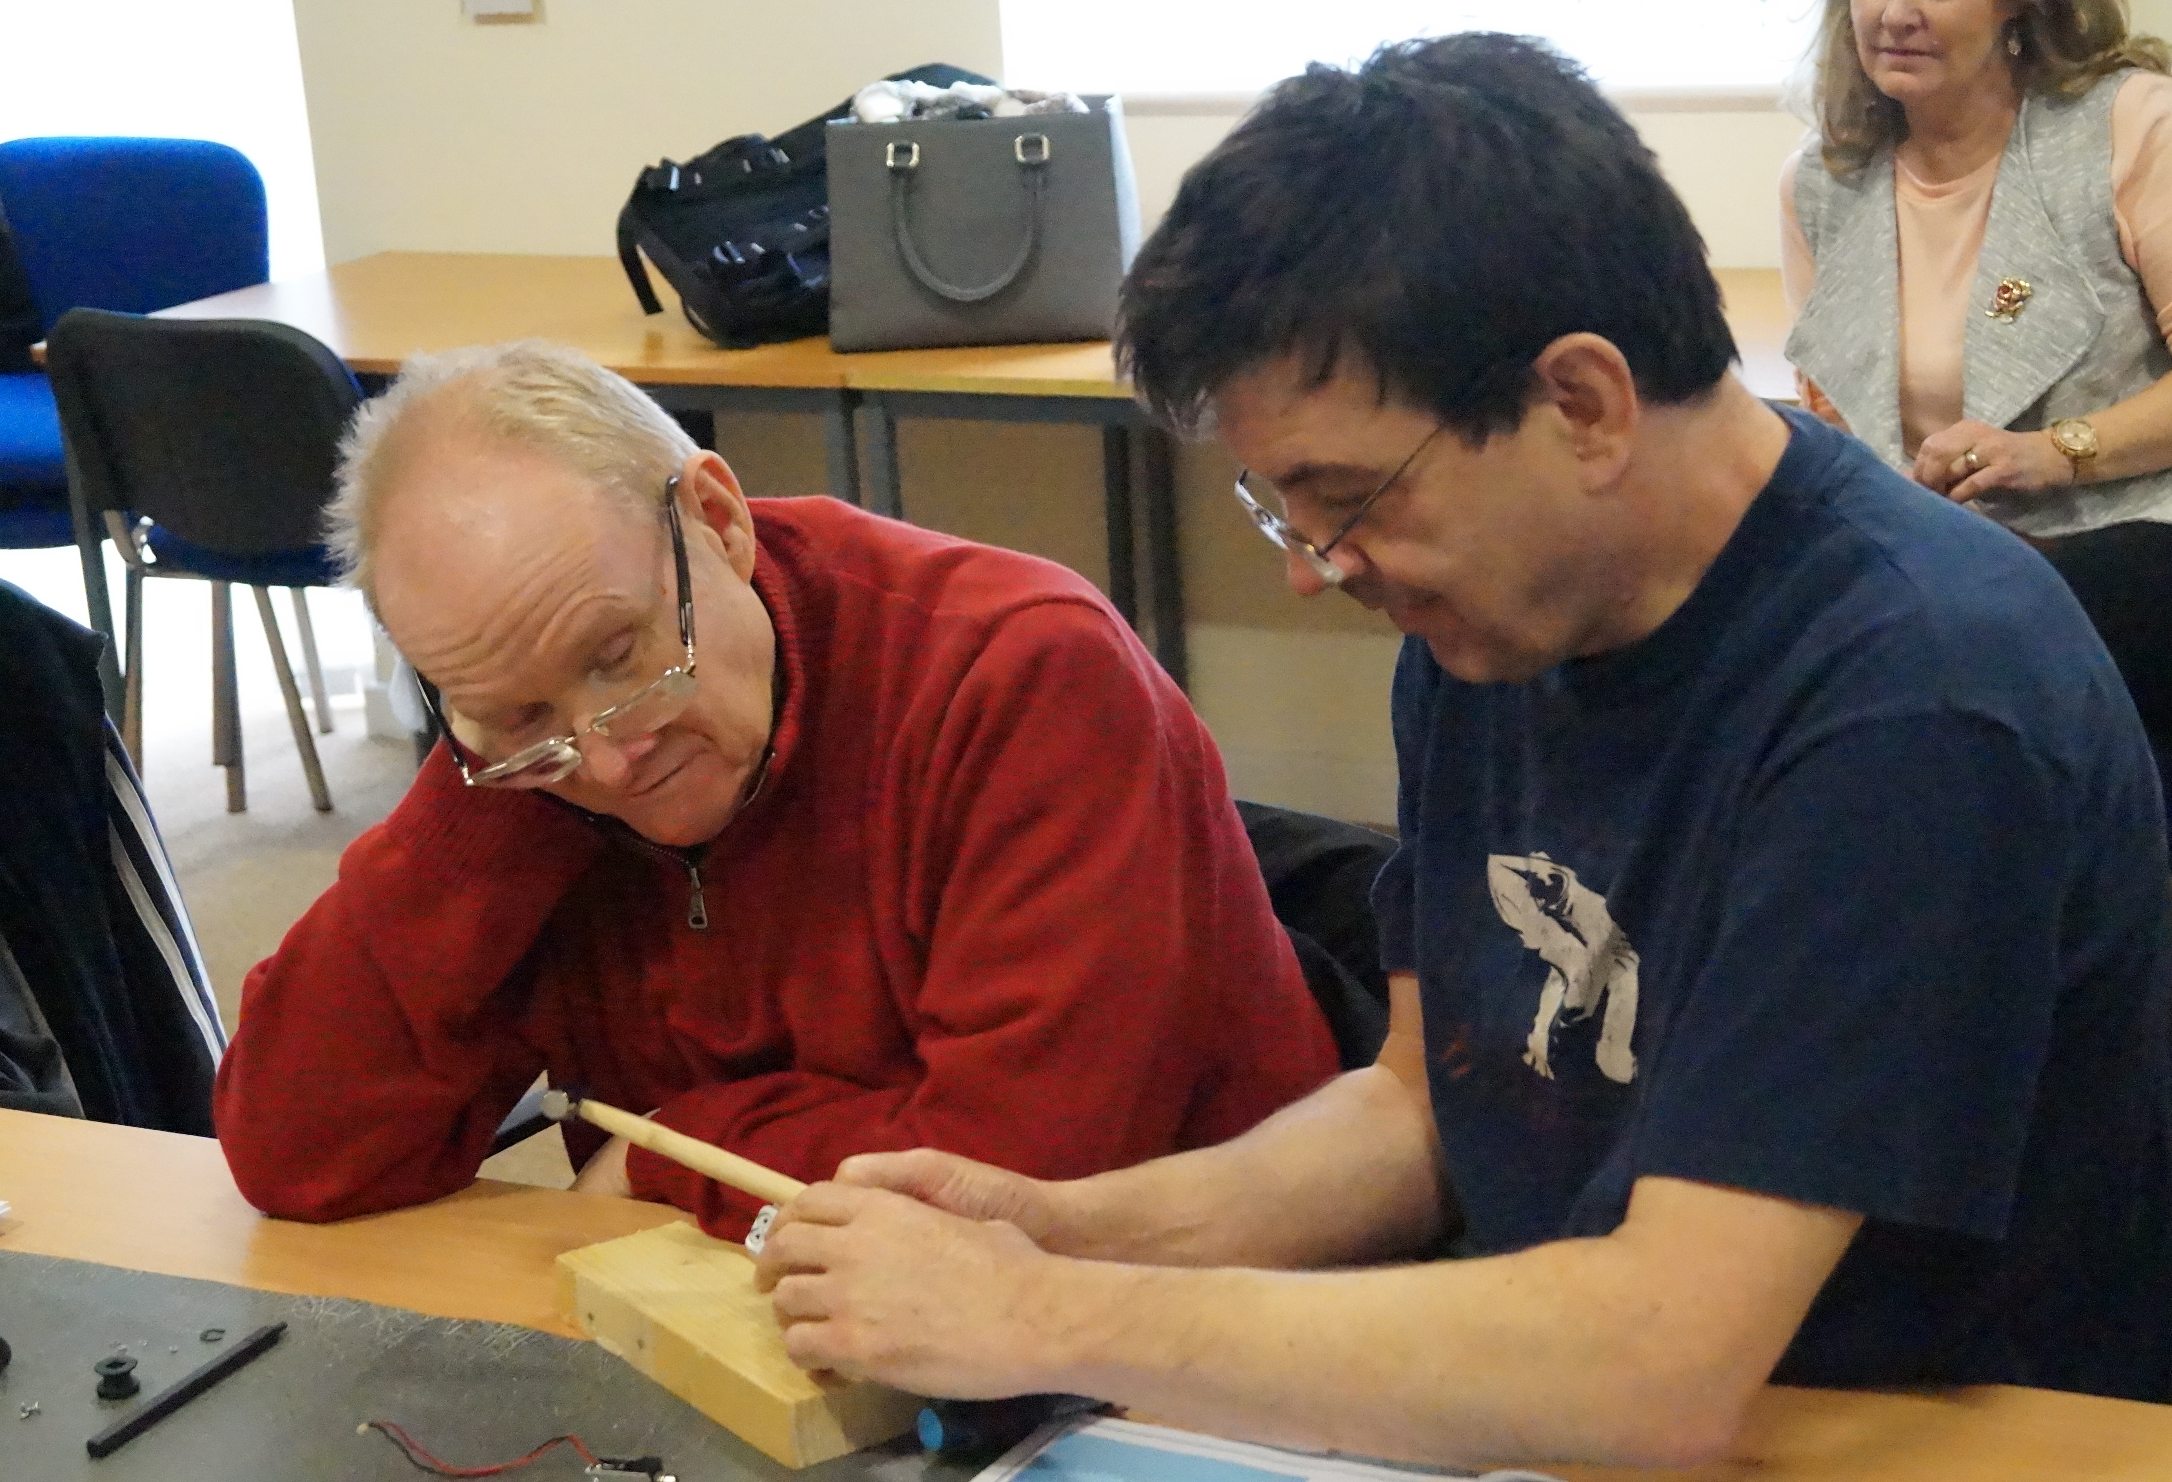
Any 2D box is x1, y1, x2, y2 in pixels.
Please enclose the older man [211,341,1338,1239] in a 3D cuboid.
[{"bbox_3d":[-0.111,0.341,1.949,0.570,1.130,0.640,4,17,27],"label":"older man"}]

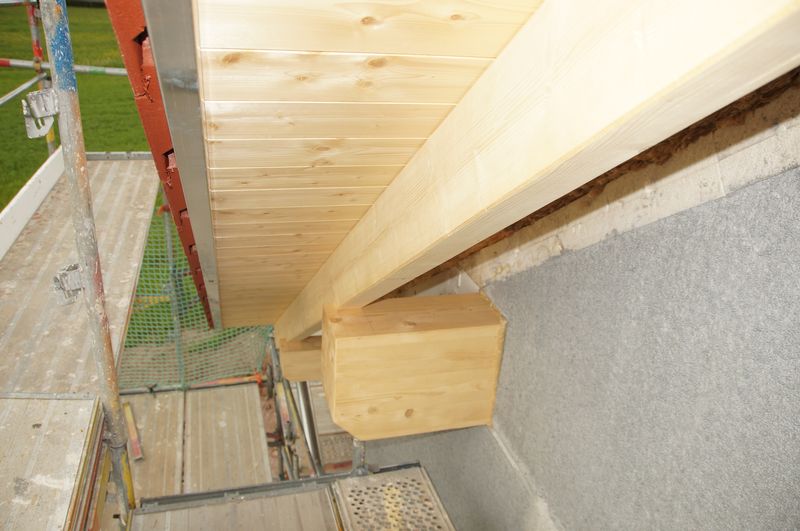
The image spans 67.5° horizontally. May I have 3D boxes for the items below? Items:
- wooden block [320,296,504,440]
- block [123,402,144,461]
[{"bbox_3d":[0.027,0.301,1.797,0.489,0.352,0.201,-3,25,-17],"label":"wooden block"},{"bbox_3d":[-2.044,1.261,4.579,0.048,0.031,0.672,-9,27,-28],"label":"block"}]

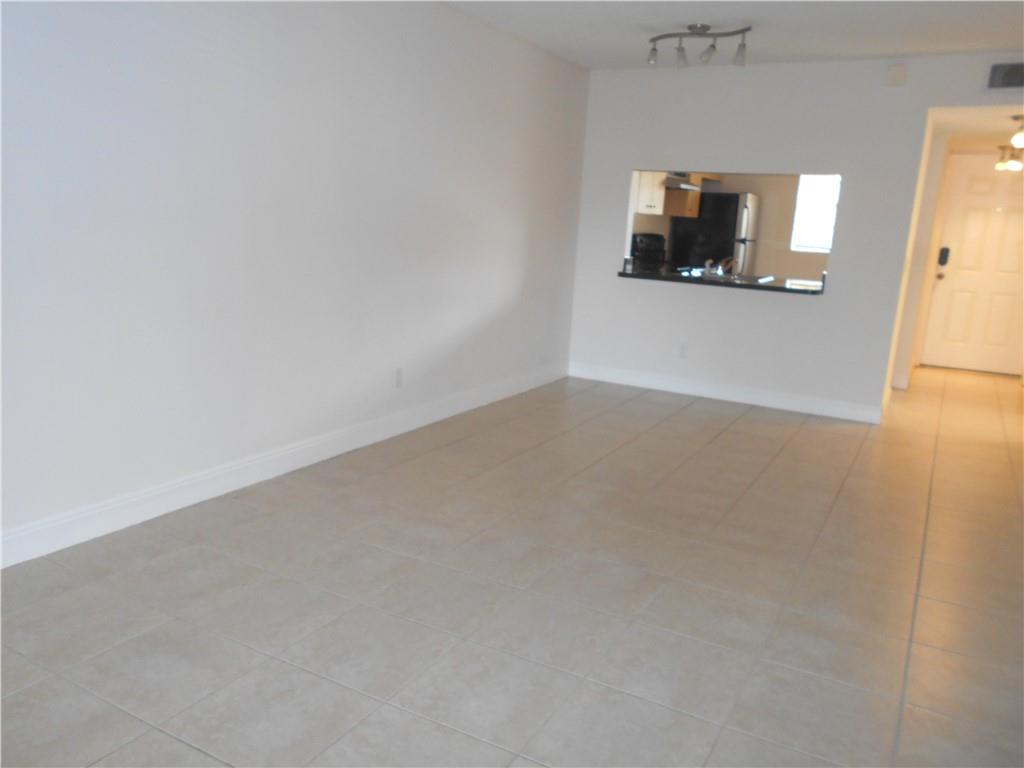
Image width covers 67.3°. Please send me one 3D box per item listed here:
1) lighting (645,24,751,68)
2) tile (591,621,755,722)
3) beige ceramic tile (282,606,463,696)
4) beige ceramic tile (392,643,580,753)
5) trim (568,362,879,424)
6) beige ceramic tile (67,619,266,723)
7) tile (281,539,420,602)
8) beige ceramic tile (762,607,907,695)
[{"bbox_3d":[1.084,-1.984,4.503,0.650,0.225,0.150,13,15,37],"label":"lighting"},{"bbox_3d":[0.470,0.838,2.251,0.396,0.010,0.392,9,13,28],"label":"tile"},{"bbox_3d":[-0.418,0.790,2.296,0.396,0.010,0.392,9,13,28],"label":"beige ceramic tile"},{"bbox_3d":[-0.067,0.843,2.110,0.396,0.010,0.392,9,13,28],"label":"beige ceramic tile"},{"bbox_3d":[1.559,0.037,5.985,2.410,0.132,0.016,9,14,26],"label":"trim"},{"bbox_3d":[-0.973,0.800,2.180,0.390,0.010,0.390,10,14,29],"label":"beige ceramic tile"},{"bbox_3d":[-0.586,0.677,2.841,0.390,0.010,0.390,10,14,29],"label":"tile"},{"bbox_3d":[1.010,0.832,2.395,0.396,0.010,0.392,9,13,28],"label":"beige ceramic tile"}]

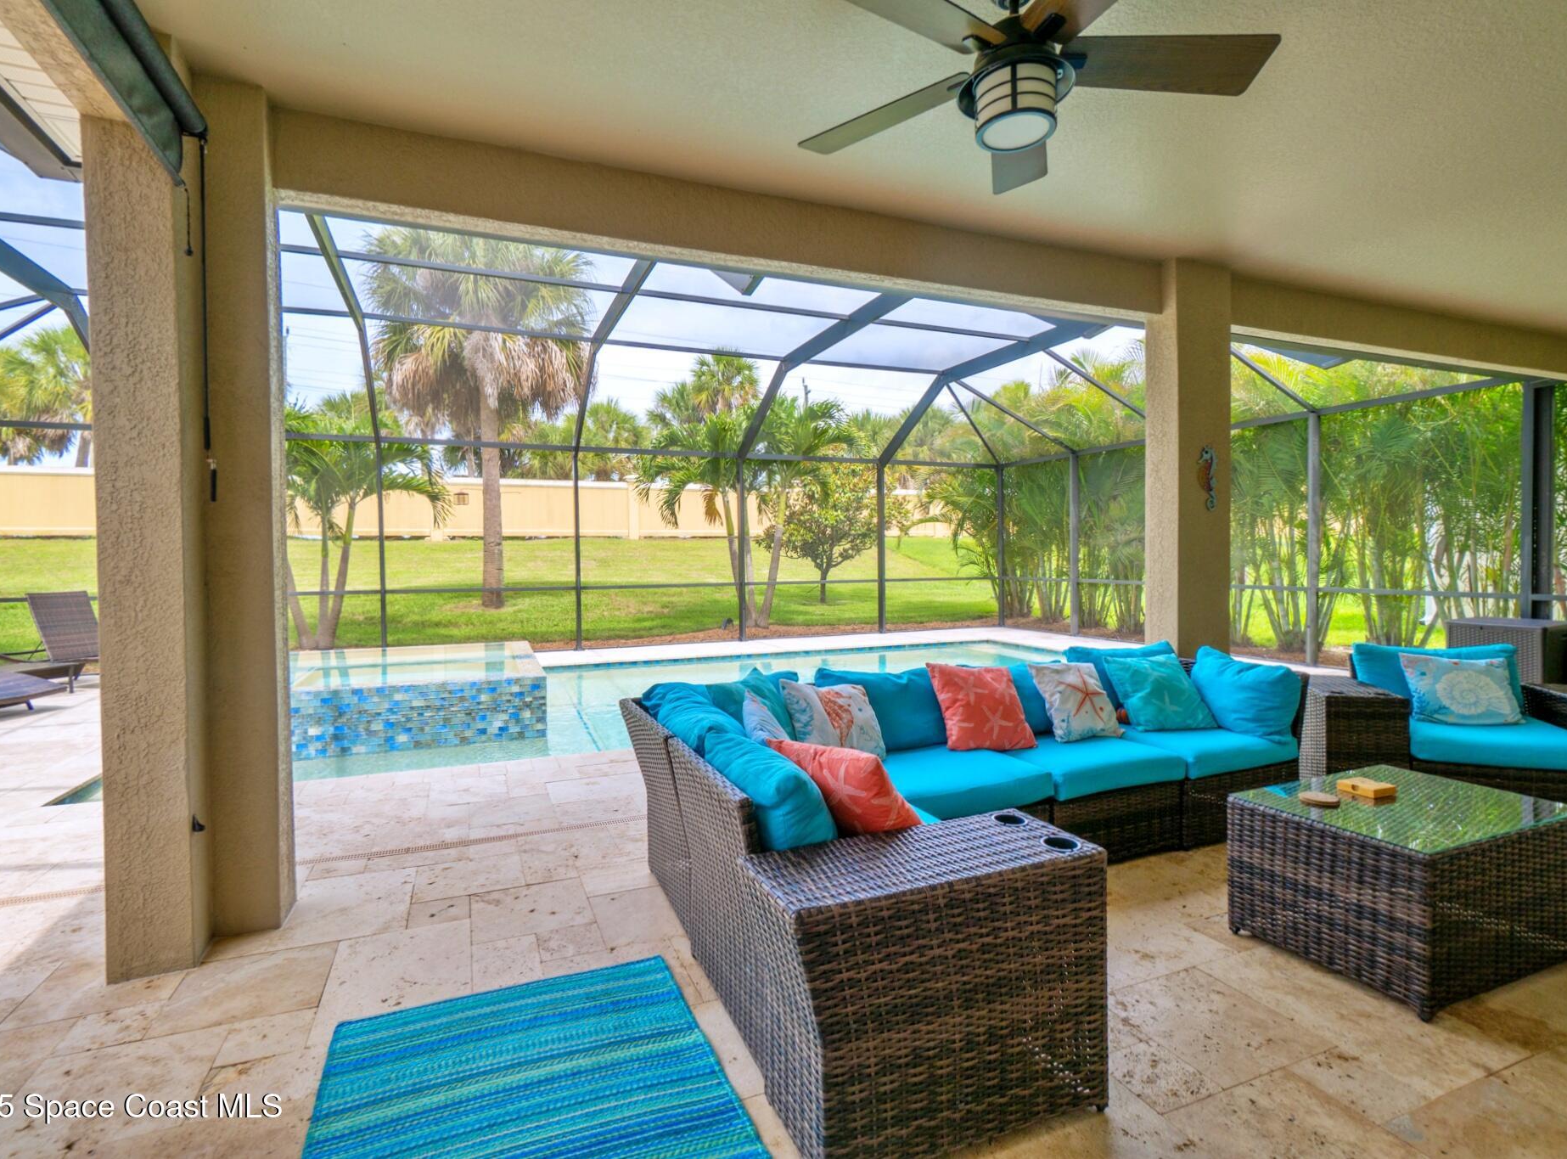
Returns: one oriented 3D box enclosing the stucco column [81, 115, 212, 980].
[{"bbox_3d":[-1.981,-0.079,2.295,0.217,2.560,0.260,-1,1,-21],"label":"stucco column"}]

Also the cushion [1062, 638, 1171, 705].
[{"bbox_3d":[1.709,0.529,3.609,0.670,0.400,0.160,-1,-16,-21],"label":"cushion"}]

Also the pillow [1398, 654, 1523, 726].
[{"bbox_3d":[3.332,0.540,3.561,0.460,0.335,0.130,-1,-20,16],"label":"pillow"}]

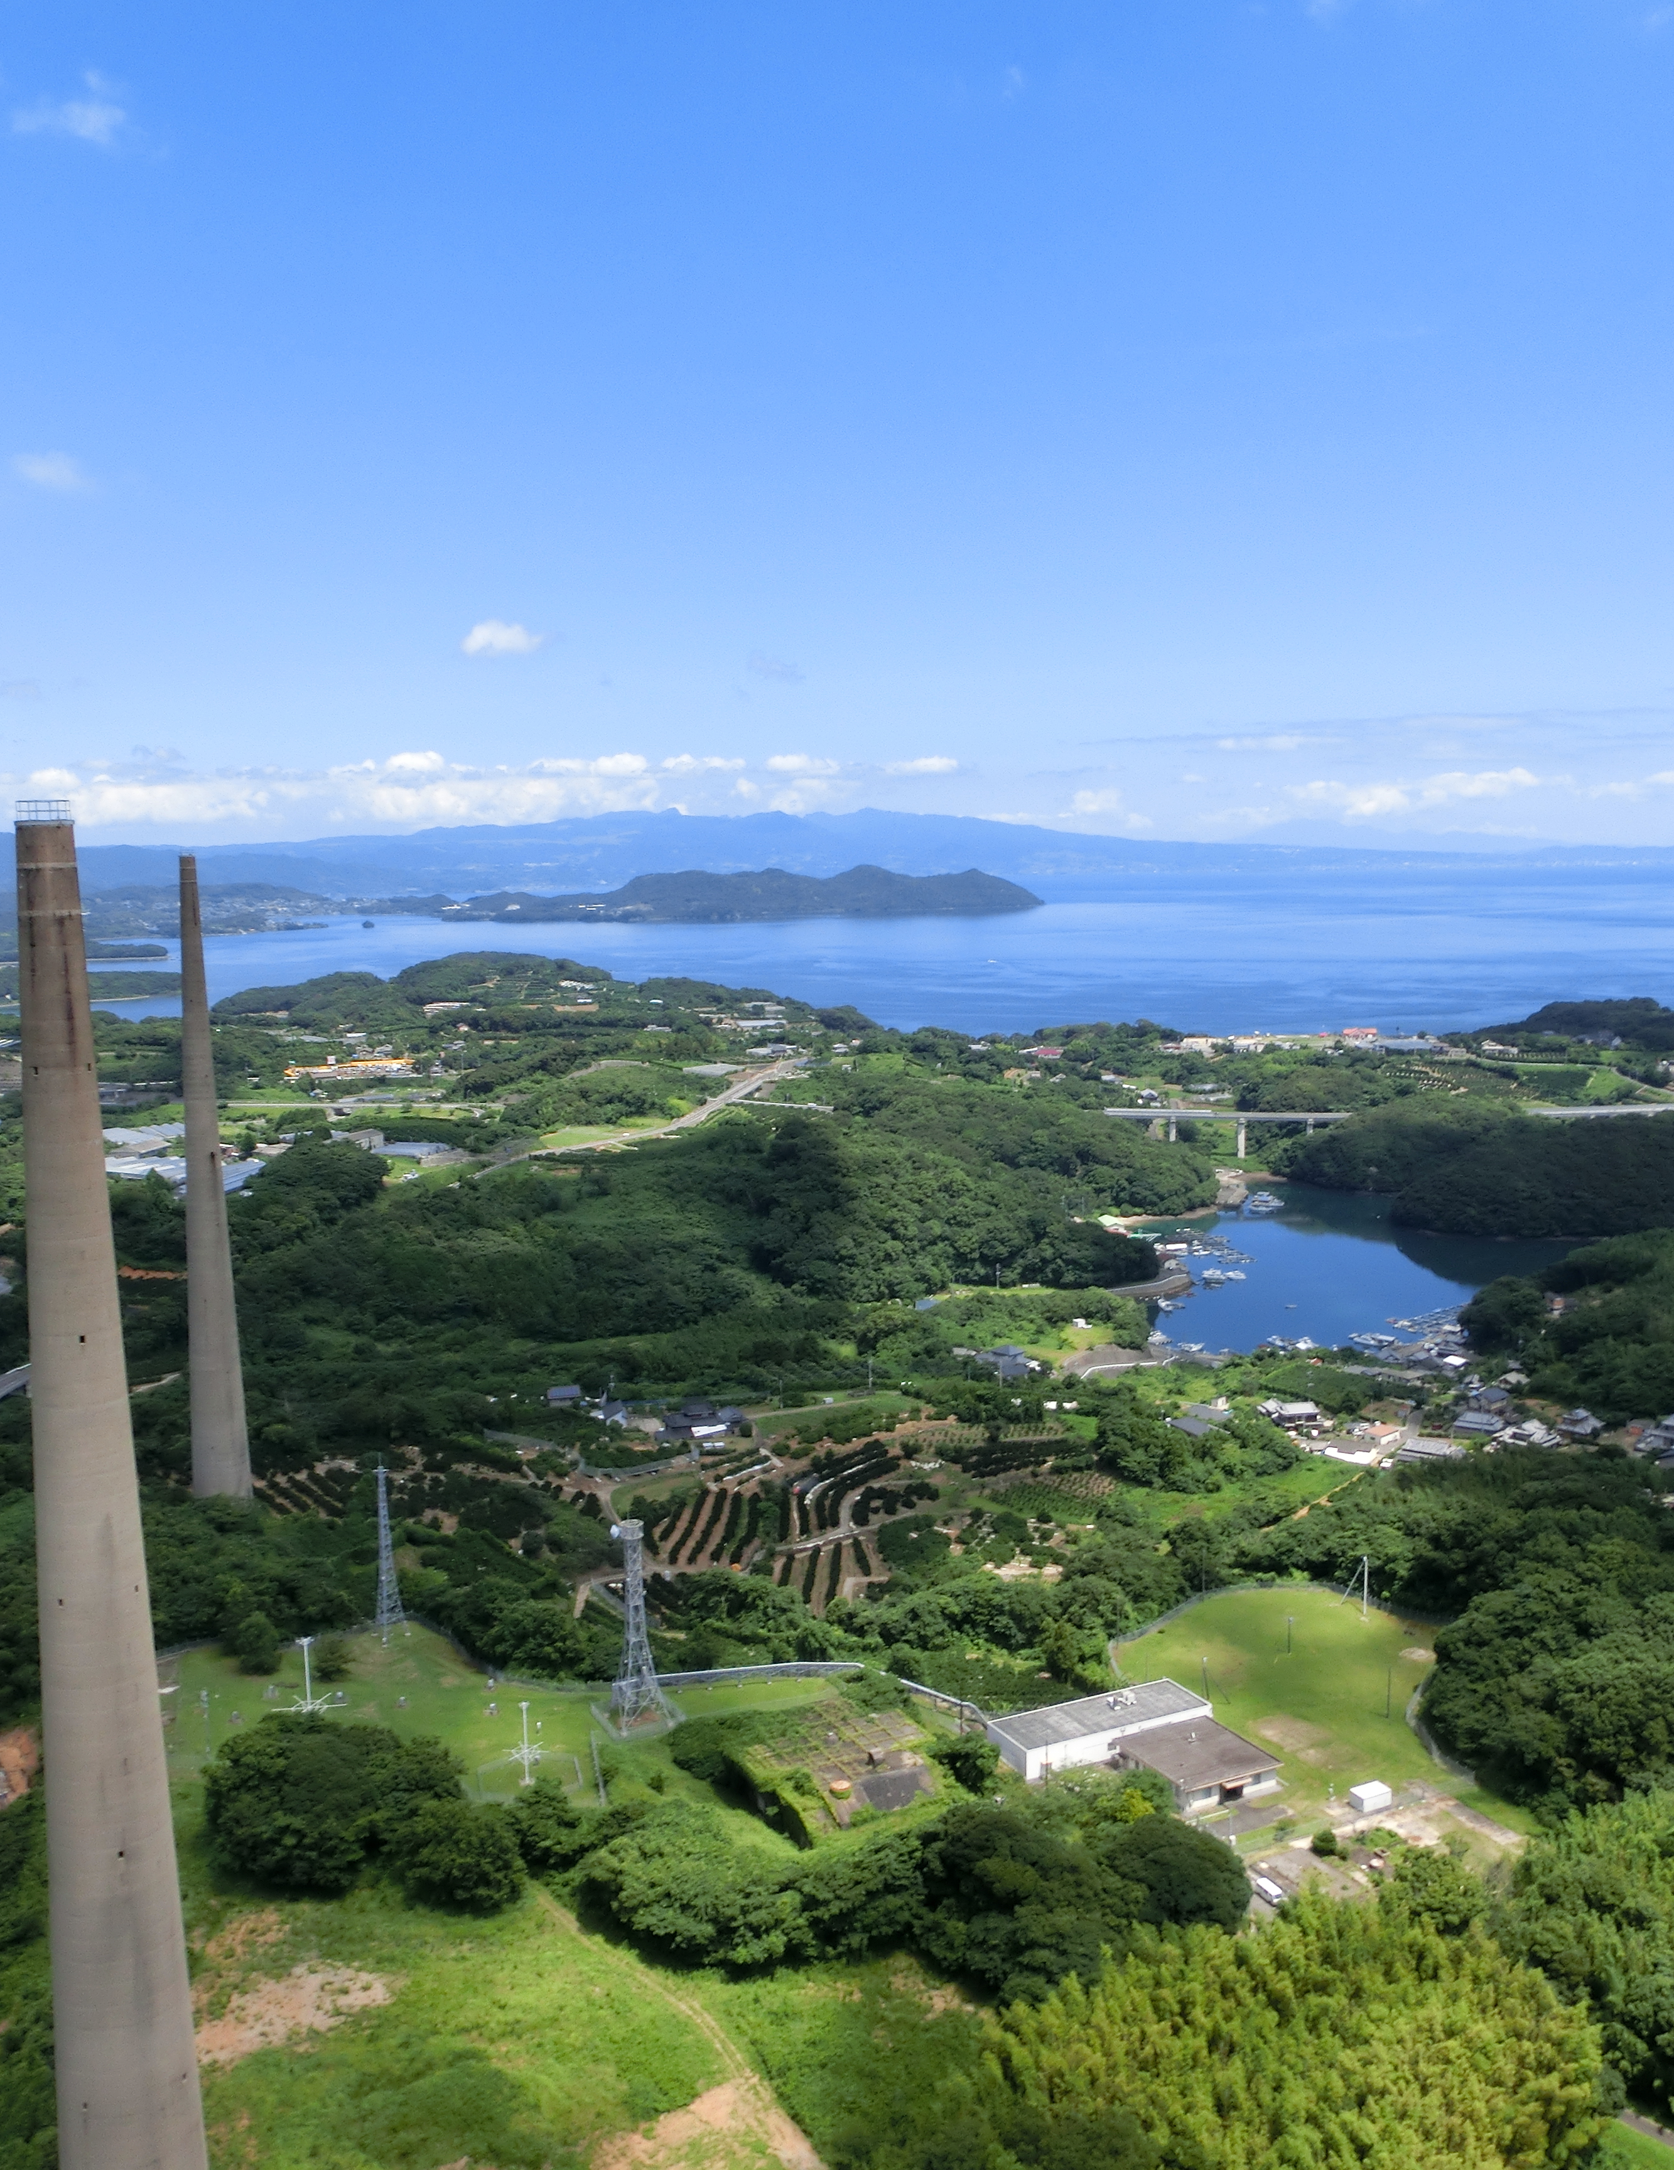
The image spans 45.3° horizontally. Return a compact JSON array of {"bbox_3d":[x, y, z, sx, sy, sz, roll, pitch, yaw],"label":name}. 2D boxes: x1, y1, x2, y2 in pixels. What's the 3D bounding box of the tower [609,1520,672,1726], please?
[{"bbox_3d":[-30.722,82.210,307.596,7.800,31.900,7.800,-4,7,-26],"label":"tower"}]

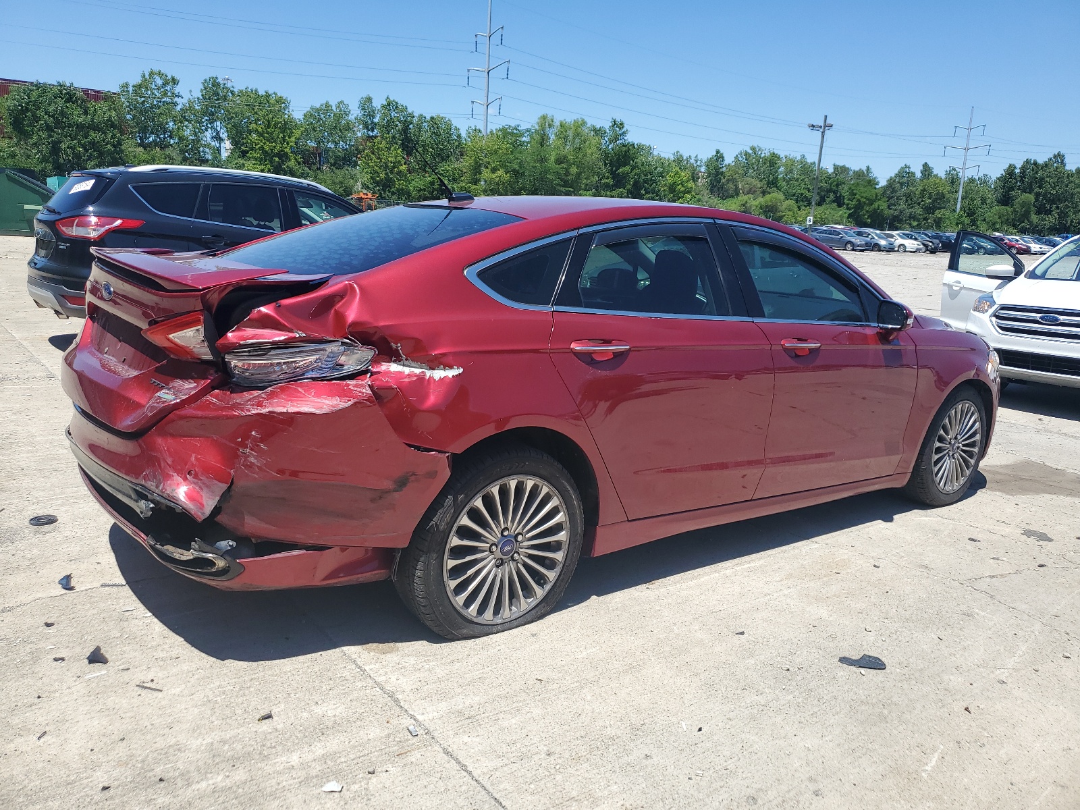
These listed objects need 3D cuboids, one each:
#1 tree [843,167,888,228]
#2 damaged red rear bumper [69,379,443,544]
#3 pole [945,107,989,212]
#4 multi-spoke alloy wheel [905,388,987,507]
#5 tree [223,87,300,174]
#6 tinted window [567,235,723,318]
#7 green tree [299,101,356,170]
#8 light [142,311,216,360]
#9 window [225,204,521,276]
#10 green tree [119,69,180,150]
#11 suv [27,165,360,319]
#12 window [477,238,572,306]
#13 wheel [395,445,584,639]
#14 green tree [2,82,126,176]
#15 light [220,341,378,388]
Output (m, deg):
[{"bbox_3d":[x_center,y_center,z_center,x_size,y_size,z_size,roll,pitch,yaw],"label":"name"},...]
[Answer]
[{"bbox_3d":[36.901,-22.647,92.956,4.900,8.610,4.900,8,14,22],"label":"tree"},{"bbox_3d":[-1.136,0.031,2.802,0.840,0.520,1.860,-5,14,-36],"label":"damaged red rear bumper"},{"bbox_3d":[79.516,-42.837,152.771,1.000,24.970,8.400,-7,16,-36],"label":"pole"},{"bbox_3d":[2.126,0.202,4.339,0.667,0.665,0.235,-6,15,-36],"label":"multi-spoke alloy wheel"},{"bbox_3d":[-17.123,-15.080,49.936,4.700,8.440,4.700,-1,13,-17],"label":"tree"},{"bbox_3d":[0.380,-0.476,2.958,0.780,0.330,0.060,-6,-9,-36],"label":"tinted window"},{"bbox_3d":[-13.985,-15.808,53.926,3.800,8.350,3.800,-1,13,-14],"label":"green tree"},{"bbox_3d":[-1.004,-0.189,2.253,0.300,0.160,0.120,11,15,32],"label":"light"},{"bbox_3d":[-0.651,-0.641,3.056,0.790,0.120,1.250,-26,26,-30],"label":"window"},{"bbox_3d":[-20.507,-13.709,43.000,3.400,8.300,3.400,-3,14,-25],"label":"green tree"},{"bbox_3d":[-2.983,-1.617,8.840,1.850,1.690,4.520,15,17,43],"label":"suv"},{"bbox_3d":[-0.033,-0.435,2.663,0.400,0.240,0.060,-4,-11,-30],"label":"window"},{"bbox_3d":[-0.158,0.429,2.680,0.667,0.640,0.235,-6,15,-36],"label":"wheel"},{"bbox_3d":[-23.362,-12.336,40.000,6.200,7.200,6.000,-5,14,-30],"label":"green tree"},{"bbox_3d":[-0.665,-0.124,2.263,0.420,0.130,0.130,3,12,0],"label":"light"}]

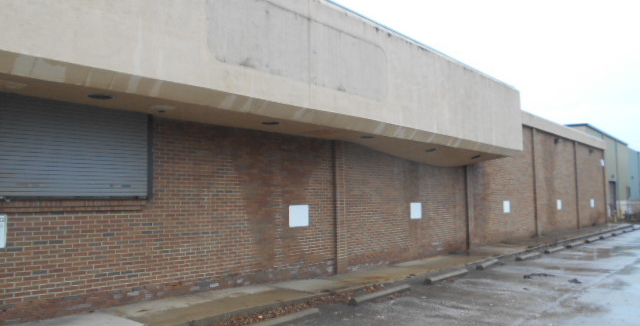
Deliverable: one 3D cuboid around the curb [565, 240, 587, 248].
[{"bbox_3d":[9.836,3.169,18.495,0.180,0.130,1.800,-5,-6,40],"label":"curb"}]

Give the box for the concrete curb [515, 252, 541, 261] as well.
[{"bbox_3d":[6.490,2.930,14.944,0.180,0.130,1.800,-5,-6,41],"label":"concrete curb"}]

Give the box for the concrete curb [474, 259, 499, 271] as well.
[{"bbox_3d":[4.646,2.820,13.258,0.180,0.130,1.800,-4,-5,33],"label":"concrete curb"}]

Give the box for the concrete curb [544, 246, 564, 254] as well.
[{"bbox_3d":[8.208,3.055,16.794,0.180,0.130,1.800,-5,-6,41],"label":"concrete curb"}]

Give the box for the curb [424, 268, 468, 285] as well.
[{"bbox_3d":[2.972,2.680,11.232,0.180,0.130,1.800,-5,-6,41],"label":"curb"}]

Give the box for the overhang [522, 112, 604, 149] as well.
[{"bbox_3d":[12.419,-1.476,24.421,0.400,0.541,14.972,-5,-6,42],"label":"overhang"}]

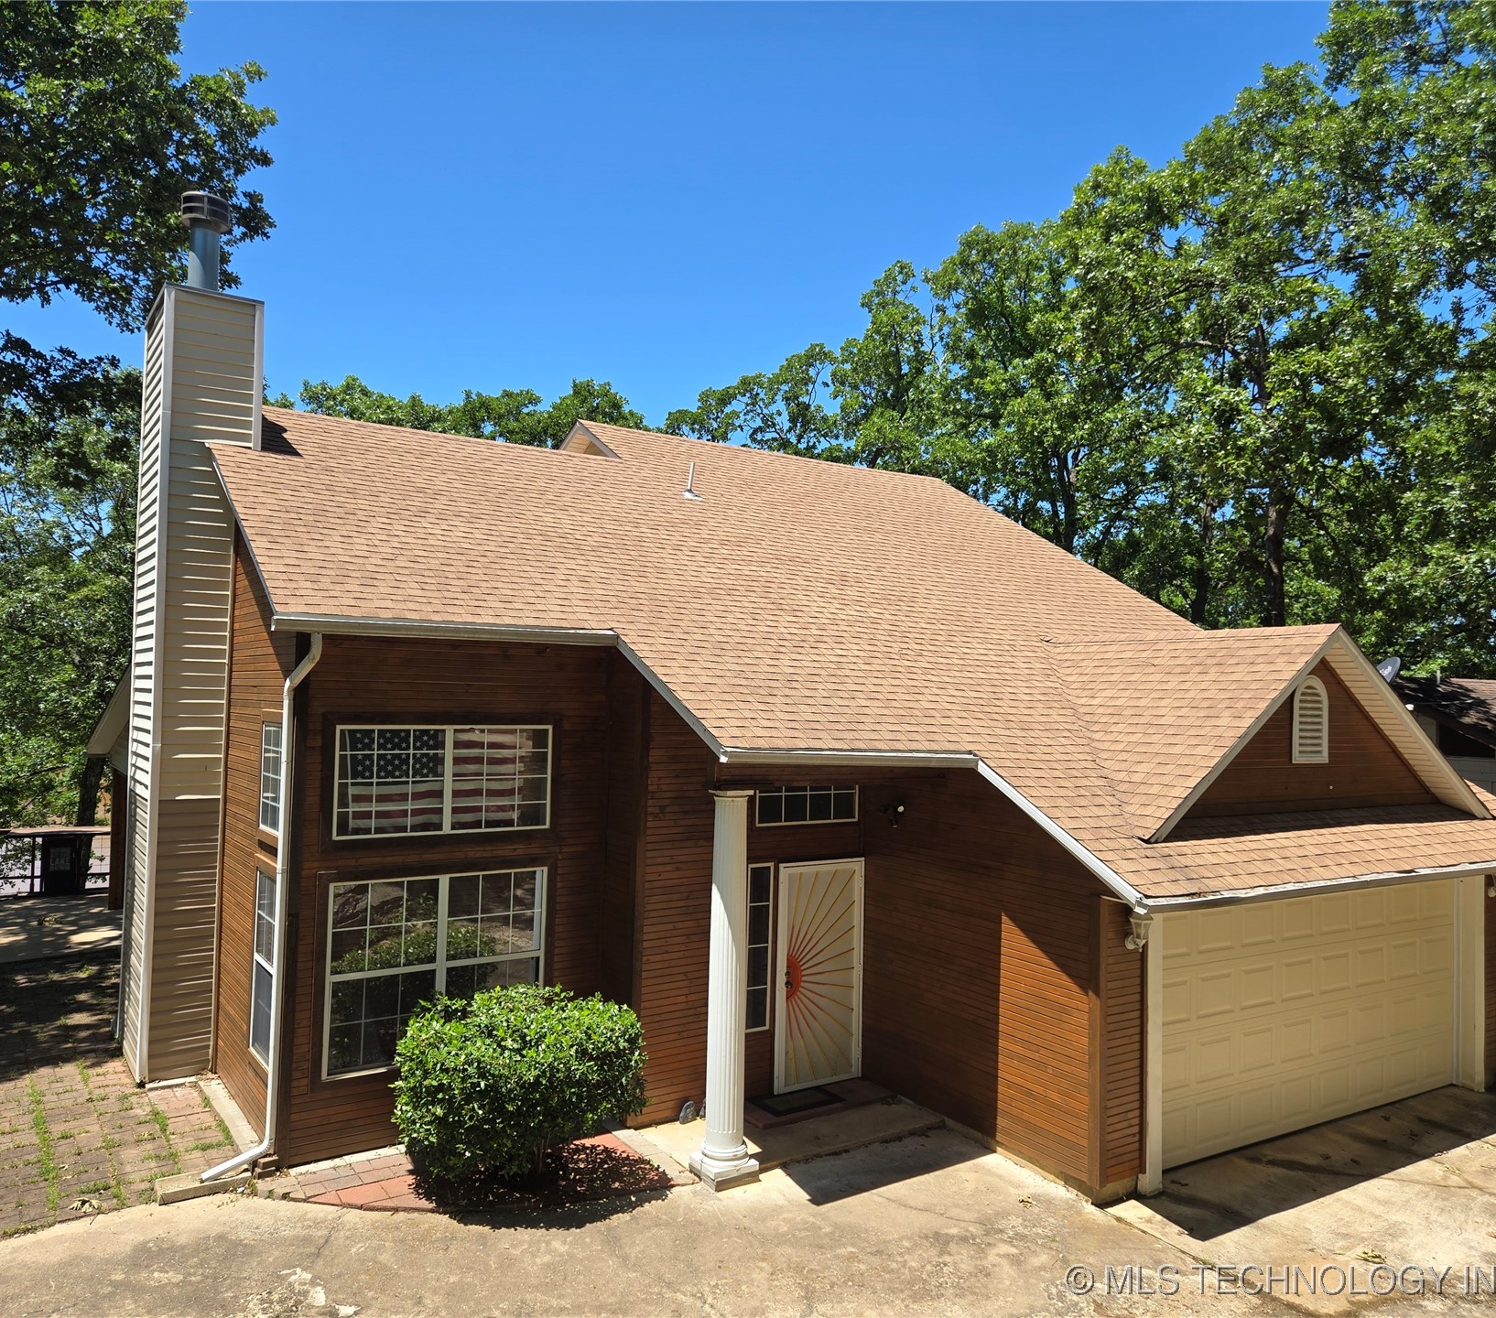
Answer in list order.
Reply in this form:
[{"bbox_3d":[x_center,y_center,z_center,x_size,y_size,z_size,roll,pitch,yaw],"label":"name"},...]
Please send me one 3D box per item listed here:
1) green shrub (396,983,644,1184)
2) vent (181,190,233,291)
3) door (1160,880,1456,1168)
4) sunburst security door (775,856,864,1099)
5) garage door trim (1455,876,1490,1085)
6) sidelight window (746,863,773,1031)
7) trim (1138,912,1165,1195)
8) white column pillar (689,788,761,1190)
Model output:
[{"bbox_3d":[-1.732,3.230,8.904,1.757,1.406,1.555,2,-3,-32],"label":"green shrub"},{"bbox_3d":[-5.563,-4.222,11.969,0.485,1.170,0.485,2,-3,-32],"label":"vent"},{"bbox_3d":[5.109,3.132,10.529,4.800,2.130,0.100,2,-2,-33],"label":"door"},{"bbox_3d":[0.674,2.939,10.942,0.985,2.070,0.070,2,-3,-32],"label":"sunburst security door"},{"bbox_3d":[7.322,3.253,11.814,0.242,2.161,0.212,2,-3,-32],"label":"garage door trim"},{"bbox_3d":[0.099,2.608,10.560,0.275,1.500,0.081,2,-3,-32],"label":"sidelight window"},{"bbox_3d":[3.152,3.069,9.122,0.207,2.141,0.162,2,-3,-32],"label":"trim"},{"bbox_3d":[-0.147,2.521,9.072,0.394,2.959,0.394,2,-3,-32],"label":"white column pillar"}]

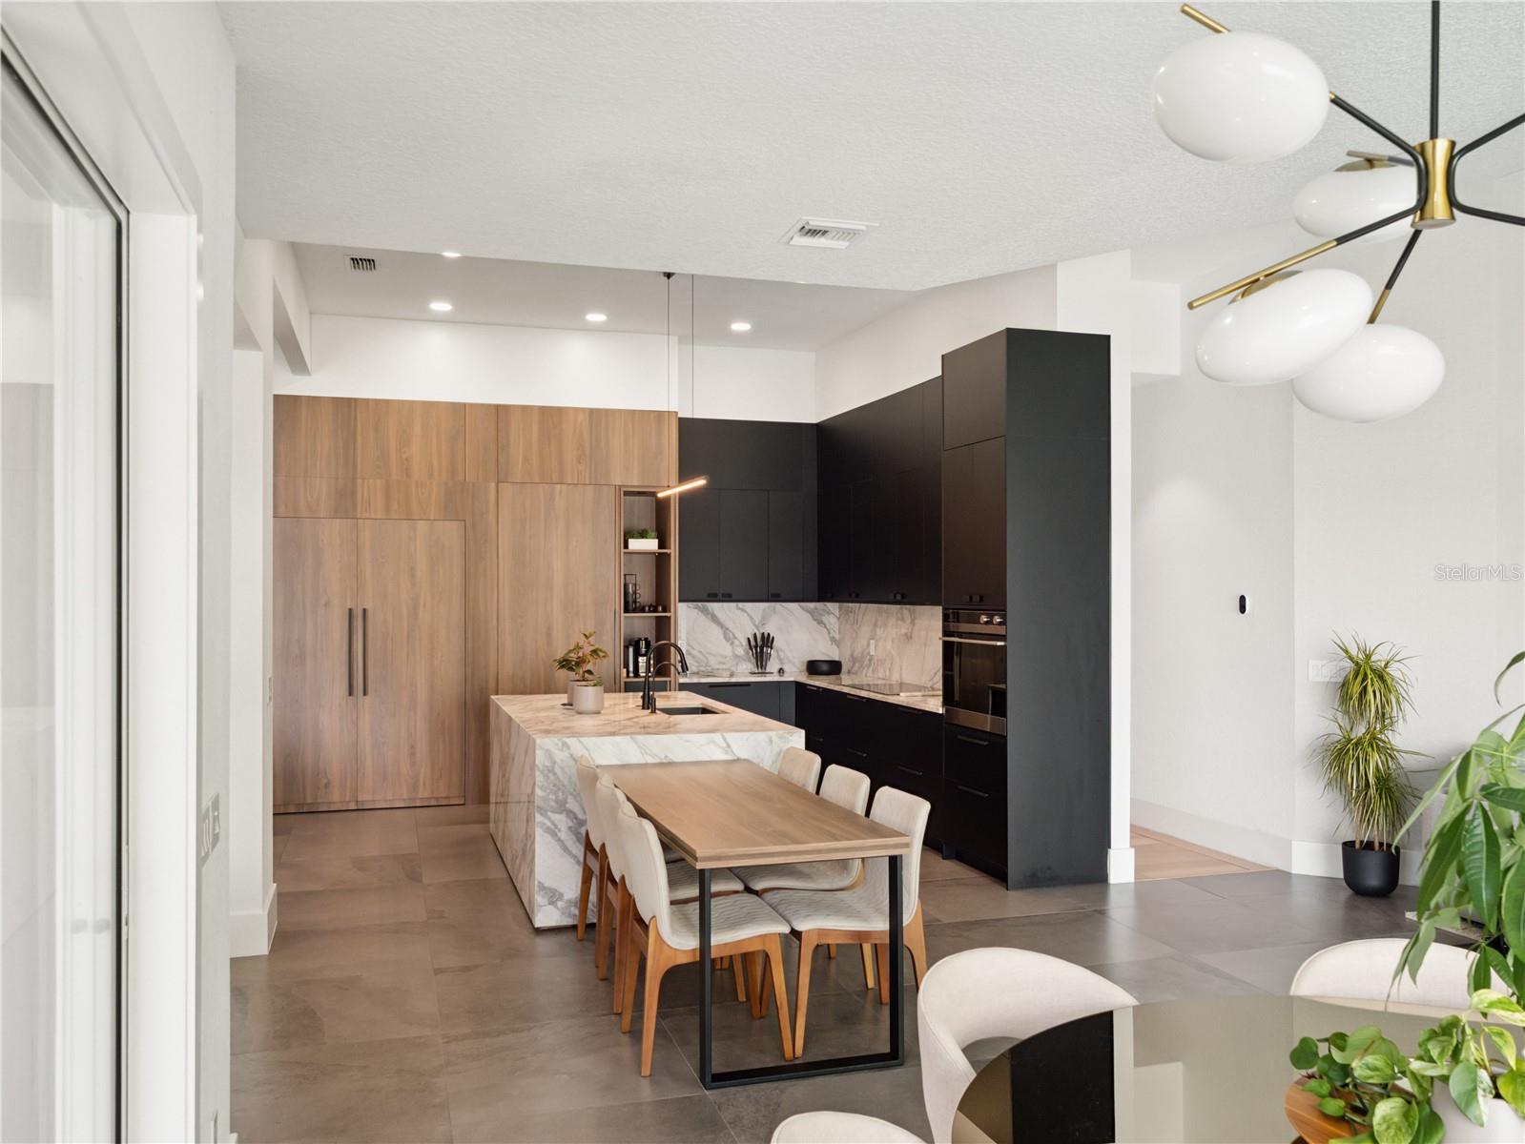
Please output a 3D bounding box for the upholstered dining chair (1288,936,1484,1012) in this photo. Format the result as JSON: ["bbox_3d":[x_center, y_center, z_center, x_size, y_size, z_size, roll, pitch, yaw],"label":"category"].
[{"bbox_3d":[1.445,1.284,2.781,0.560,0.780,0.560,0,-1,21],"label":"upholstered dining chair"}]

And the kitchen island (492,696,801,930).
[{"bbox_3d":[-0.801,1.280,7.295,1.361,0.909,2.438,0,-1,-17],"label":"kitchen island"}]

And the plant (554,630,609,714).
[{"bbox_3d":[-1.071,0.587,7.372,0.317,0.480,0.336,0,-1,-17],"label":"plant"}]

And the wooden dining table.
[{"bbox_3d":[-0.148,1.318,5.117,0.758,0.766,2.107,0,-1,-17],"label":"wooden dining table"}]

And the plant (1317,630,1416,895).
[{"bbox_3d":[3.273,1.028,6.664,0.490,1.382,0.470,0,-1,-17],"label":"plant"}]

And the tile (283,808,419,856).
[{"bbox_3d":[-2.735,1.754,8.263,0.802,0.015,1.555,0,-1,-17],"label":"tile"}]

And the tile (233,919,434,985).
[{"bbox_3d":[-1.915,1.718,5.564,0.802,0.015,0.818,0,-1,-17],"label":"tile"}]

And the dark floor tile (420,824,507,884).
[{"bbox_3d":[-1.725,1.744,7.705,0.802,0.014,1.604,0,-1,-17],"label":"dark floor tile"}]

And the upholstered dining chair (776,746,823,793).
[{"bbox_3d":[-0.050,1.280,5.742,0.547,0.859,0.466,0,-1,-17],"label":"upholstered dining chair"}]

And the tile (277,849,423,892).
[{"bbox_3d":[-2.384,1.739,7.109,0.802,0.015,0.818,0,-1,-17],"label":"tile"}]

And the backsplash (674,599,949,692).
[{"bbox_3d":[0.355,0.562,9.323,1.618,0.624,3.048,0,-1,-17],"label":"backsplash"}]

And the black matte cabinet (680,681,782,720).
[{"bbox_3d":[-0.335,1.340,10.375,0.883,0.864,0.595,0,-1,-17],"label":"black matte cabinet"}]

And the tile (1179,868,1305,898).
[{"bbox_3d":[2.743,1.738,6.833,0.733,0.015,0.498,0,-1,-17],"label":"tile"}]

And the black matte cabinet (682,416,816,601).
[{"bbox_3d":[-0.205,-0.510,10.586,1.331,1.534,0.335,0,-1,-17],"label":"black matte cabinet"}]

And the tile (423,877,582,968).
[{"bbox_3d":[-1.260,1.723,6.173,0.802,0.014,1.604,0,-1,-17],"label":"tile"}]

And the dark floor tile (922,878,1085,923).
[{"bbox_3d":[1.159,1.726,6.488,0.802,0.014,0.802,0,-1,-17],"label":"dark floor tile"}]

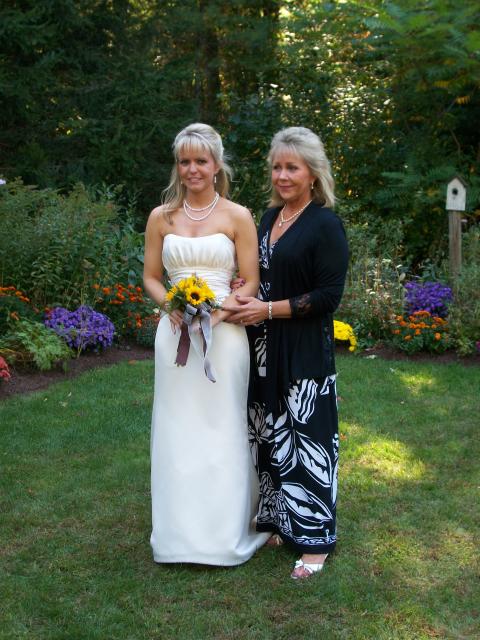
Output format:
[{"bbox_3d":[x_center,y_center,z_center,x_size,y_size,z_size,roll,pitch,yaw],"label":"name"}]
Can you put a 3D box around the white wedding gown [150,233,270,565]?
[{"bbox_3d":[-0.115,0.284,4.016,0.470,1.270,0.500,2,9,12],"label":"white wedding gown"}]

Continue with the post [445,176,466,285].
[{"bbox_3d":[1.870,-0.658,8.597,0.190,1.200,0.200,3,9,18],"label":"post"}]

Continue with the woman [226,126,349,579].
[{"bbox_3d":[0.185,0.092,3.917,0.480,1.680,0.460,7,11,38],"label":"woman"}]

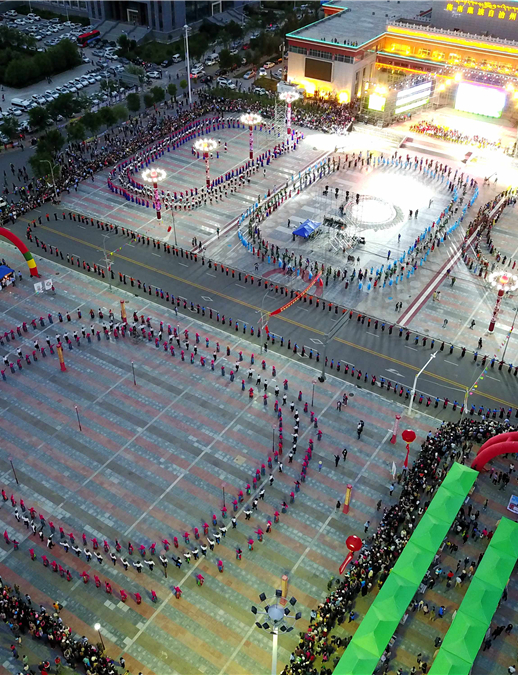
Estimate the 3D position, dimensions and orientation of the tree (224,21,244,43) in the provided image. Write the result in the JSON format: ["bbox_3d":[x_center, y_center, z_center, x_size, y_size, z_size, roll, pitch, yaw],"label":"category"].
[{"bbox_3d":[-8.510,-102.507,226.954,6.600,7.000,6.600,0,38,0],"label":"tree"}]

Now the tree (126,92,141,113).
[{"bbox_3d":[-31.899,-59.962,172.473,3.780,4.899,3.780,0,38,0],"label":"tree"}]

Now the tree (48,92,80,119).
[{"bbox_3d":[-47.938,-56.704,166.998,7.133,7.124,7.133,0,38,0],"label":"tree"}]

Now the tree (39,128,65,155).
[{"bbox_3d":[-45.519,-42.688,149.363,5.473,6.772,5.473,22,43,25],"label":"tree"}]

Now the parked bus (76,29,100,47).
[{"bbox_3d":[-57.658,-101.944,230.202,2.450,3.200,9.800,15,40,19],"label":"parked bus"}]

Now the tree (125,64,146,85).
[{"bbox_3d":[-34.656,-73.772,189.313,6.037,5.744,6.037,22,44,26],"label":"tree"}]

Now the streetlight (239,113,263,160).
[{"bbox_3d":[-1.661,-43.320,147.653,4.350,9.500,4.350,23,44,25],"label":"streetlight"}]

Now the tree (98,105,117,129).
[{"bbox_3d":[-36.460,-53.480,163.836,4.802,5.540,4.802,0,38,0],"label":"tree"}]

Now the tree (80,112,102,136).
[{"bbox_3d":[-39.576,-50.377,159.255,4.600,5.800,4.600,0,39,0],"label":"tree"}]

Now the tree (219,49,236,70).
[{"bbox_3d":[-9.417,-83.307,202.682,4.900,6.300,4.900,0,38,0],"label":"tree"}]

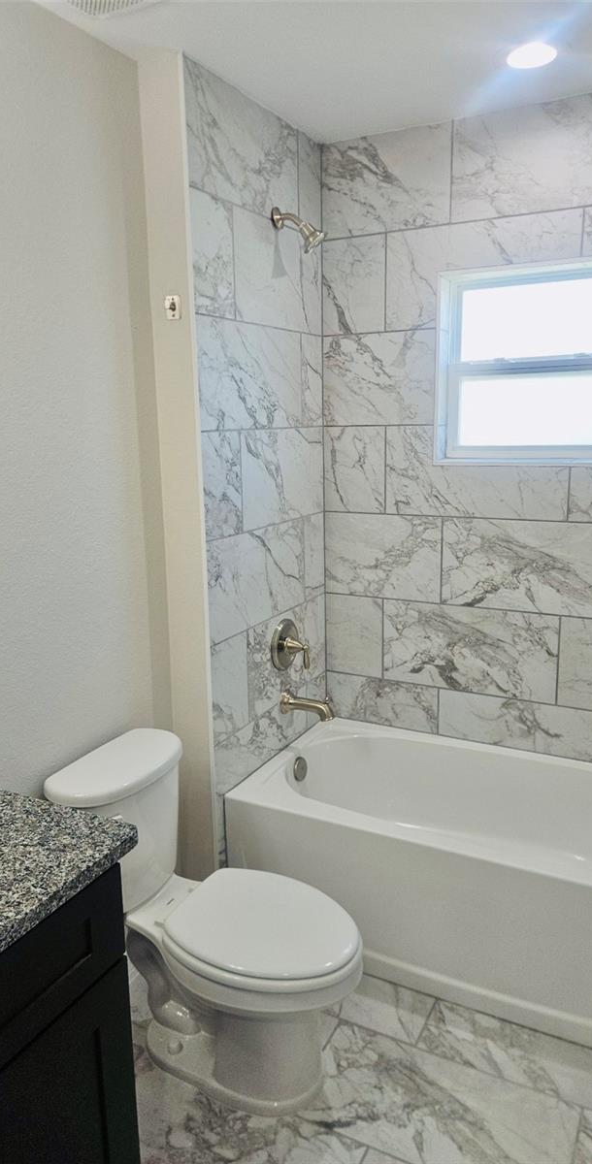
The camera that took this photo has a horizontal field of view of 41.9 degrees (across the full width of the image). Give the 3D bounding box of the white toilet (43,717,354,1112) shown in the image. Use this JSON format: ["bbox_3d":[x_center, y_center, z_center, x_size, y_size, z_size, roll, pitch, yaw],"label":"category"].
[{"bbox_3d":[-0.188,0.829,1.900,0.755,0.725,0.420,5,14,28],"label":"white toilet"}]

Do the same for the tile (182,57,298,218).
[{"bbox_3d":[-0.137,-1.220,2.214,0.010,0.298,0.596,5,14,28],"label":"tile"}]

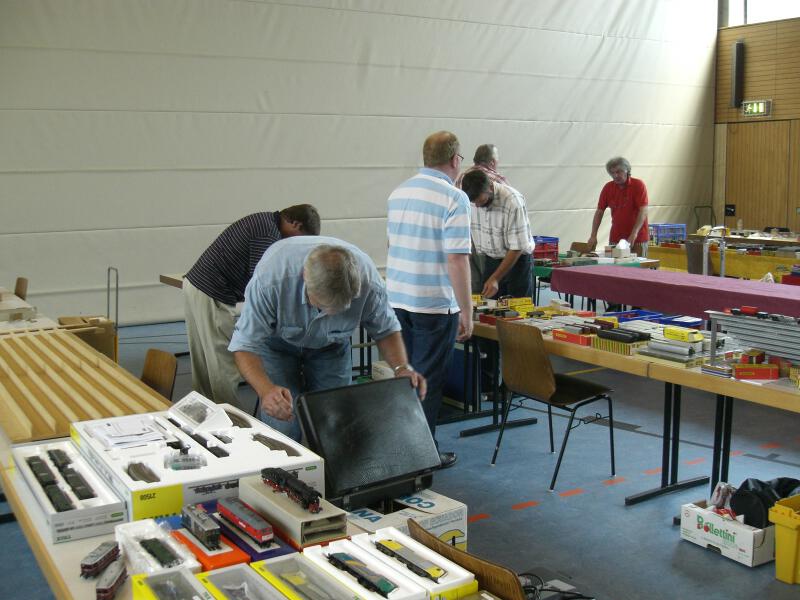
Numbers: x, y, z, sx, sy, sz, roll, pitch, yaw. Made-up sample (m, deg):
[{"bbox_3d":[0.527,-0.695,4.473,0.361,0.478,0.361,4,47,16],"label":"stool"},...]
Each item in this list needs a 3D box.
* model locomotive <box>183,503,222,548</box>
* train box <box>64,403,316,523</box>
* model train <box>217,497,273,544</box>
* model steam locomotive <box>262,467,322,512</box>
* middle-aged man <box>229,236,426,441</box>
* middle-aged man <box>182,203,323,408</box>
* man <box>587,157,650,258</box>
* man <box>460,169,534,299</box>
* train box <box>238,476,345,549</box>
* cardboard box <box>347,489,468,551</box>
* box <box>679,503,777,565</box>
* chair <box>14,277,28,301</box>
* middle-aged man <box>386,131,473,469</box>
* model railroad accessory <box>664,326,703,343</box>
[{"bbox_3d":[-0.418,0.475,1.861,0.031,0.045,0.160,-5,9,-32],"label":"model locomotive"},{"bbox_3d":[-0.556,0.417,2.306,0.449,0.100,0.637,-5,9,-31],"label":"train box"},{"bbox_3d":[-0.326,0.462,1.847,0.036,0.043,0.195,-6,9,-33],"label":"model train"},{"bbox_3d":[-0.246,0.410,1.971,0.034,0.045,0.252,-5,9,-32],"label":"model steam locomotive"},{"bbox_3d":[-0.321,0.397,3.524,0.670,1.300,0.820,-3,8,-17],"label":"middle-aged man"},{"bbox_3d":[-0.830,0.134,5.152,0.900,1.380,0.520,-5,9,-32],"label":"middle-aged man"},{"bbox_3d":[2.042,-0.469,8.217,0.600,1.710,0.420,2,8,18],"label":"man"},{"bbox_3d":[0.668,-0.102,6.128,0.720,1.580,0.550,-5,9,-32],"label":"man"},{"bbox_3d":[-0.245,0.459,1.961,0.103,0.051,0.320,-5,9,-32],"label":"train box"},{"bbox_3d":[-0.058,0.923,3.512,0.420,0.255,0.500,-7,10,-37],"label":"cardboard box"},{"bbox_3d":[1.408,0.957,3.673,0.260,0.145,0.345,-5,9,-33],"label":"box"},{"bbox_3d":[-2.903,0.259,6.358,0.500,0.810,0.480,-5,9,-32],"label":"chair"},{"bbox_3d":[0.156,0.006,4.659,0.480,1.760,0.340,6,10,40],"label":"middle-aged man"},{"bbox_3d":[1.254,0.152,3.900,0.045,0.040,0.175,-4,9,-26],"label":"model railroad accessory"}]

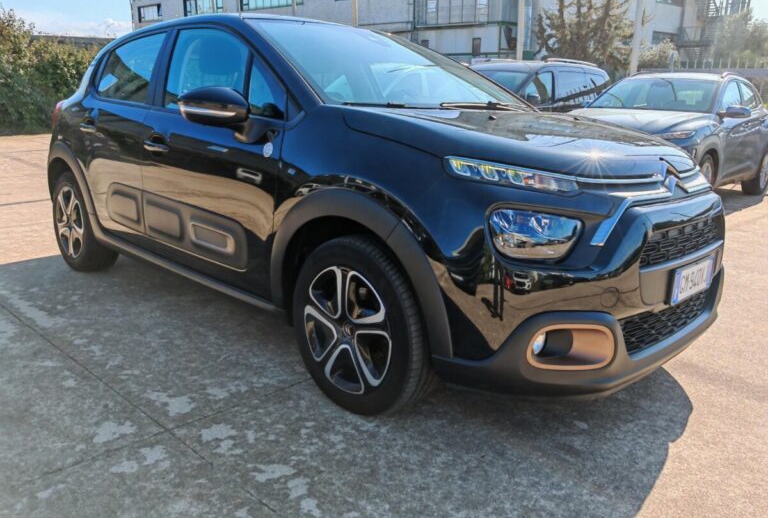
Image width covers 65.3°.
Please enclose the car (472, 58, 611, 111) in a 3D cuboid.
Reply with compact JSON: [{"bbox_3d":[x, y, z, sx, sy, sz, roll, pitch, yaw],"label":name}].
[{"bbox_3d":[2.013,-2.047,9.099,1.840,1.690,4.500,13,18,38],"label":"car"}]

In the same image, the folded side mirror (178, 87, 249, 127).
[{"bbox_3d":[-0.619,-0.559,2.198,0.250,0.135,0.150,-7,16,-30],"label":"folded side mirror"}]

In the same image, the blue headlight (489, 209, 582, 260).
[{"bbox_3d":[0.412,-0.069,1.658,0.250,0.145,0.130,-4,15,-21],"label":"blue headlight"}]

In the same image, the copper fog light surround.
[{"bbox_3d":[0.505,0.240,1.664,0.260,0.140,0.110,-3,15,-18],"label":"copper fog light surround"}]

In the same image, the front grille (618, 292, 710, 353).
[{"bbox_3d":[0.990,0.182,2.053,0.090,0.130,0.770,15,19,42],"label":"front grille"}]

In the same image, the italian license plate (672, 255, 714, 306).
[{"bbox_3d":[1.032,0.069,1.985,0.020,0.115,0.360,15,19,42],"label":"italian license plate"}]

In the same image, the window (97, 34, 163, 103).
[{"bbox_3d":[-1.276,-0.949,3.008,0.640,0.350,0.050,15,-3,42],"label":"window"}]

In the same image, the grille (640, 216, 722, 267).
[{"bbox_3d":[1.011,-0.087,1.956,0.085,0.130,0.760,15,19,42],"label":"grille"}]

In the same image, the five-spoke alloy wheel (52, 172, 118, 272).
[{"bbox_3d":[-1.891,-0.249,3.794,0.632,0.632,0.210,15,19,42],"label":"five-spoke alloy wheel"}]

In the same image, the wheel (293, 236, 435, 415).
[{"bbox_3d":[-0.068,0.225,2.097,0.632,0.632,0.210,15,19,42],"label":"wheel"}]

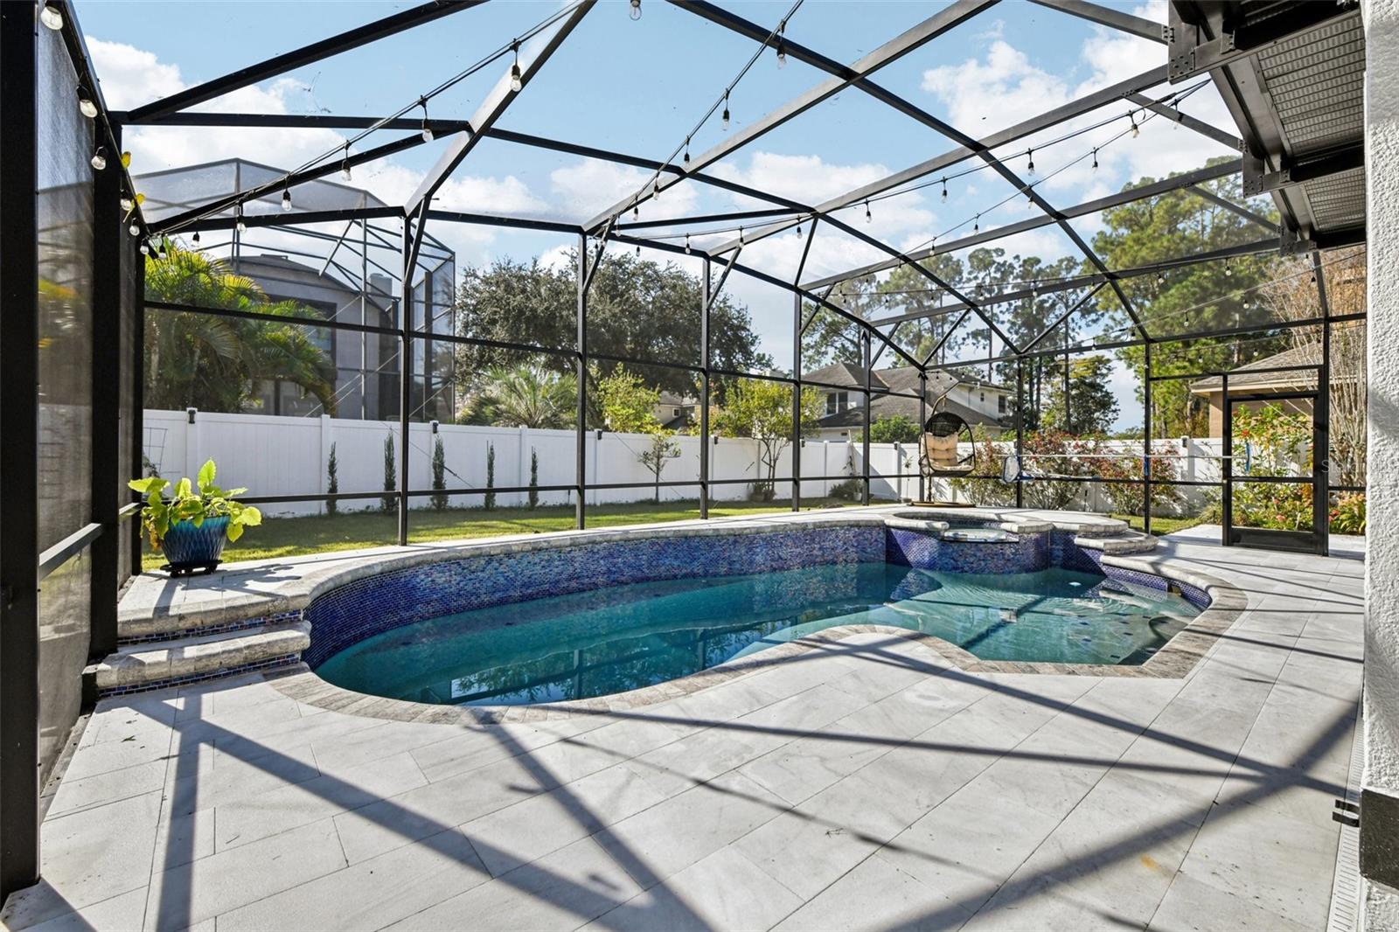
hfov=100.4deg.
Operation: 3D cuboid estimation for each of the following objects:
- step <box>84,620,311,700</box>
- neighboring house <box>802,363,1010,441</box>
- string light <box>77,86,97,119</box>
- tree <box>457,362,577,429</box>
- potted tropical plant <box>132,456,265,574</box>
[{"bbox_3d":[-2.739,1.058,3.269,0.860,0.163,0.430,0,0,-40],"label":"step"},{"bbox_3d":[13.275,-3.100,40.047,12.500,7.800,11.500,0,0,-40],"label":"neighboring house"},{"bbox_3d":[-2.502,-1.486,2.380,0.050,0.120,0.050,0,0,-40],"label":"string light"},{"bbox_3d":[-5.899,-1.200,19.000,3.700,4.300,3.700,0,0,-17],"label":"tree"},{"bbox_3d":[-3.744,0.375,4.330,0.740,0.850,0.700,0,0,-41],"label":"potted tropical plant"}]

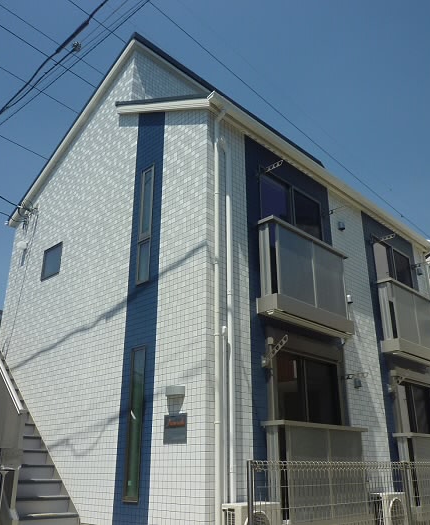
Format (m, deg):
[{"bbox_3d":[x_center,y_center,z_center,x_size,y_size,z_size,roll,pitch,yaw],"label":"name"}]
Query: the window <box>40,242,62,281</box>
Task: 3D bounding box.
[{"bbox_3d":[-2.969,-0.004,9.235,0.653,0.618,0.080,-20,-29,40],"label":"window"}]

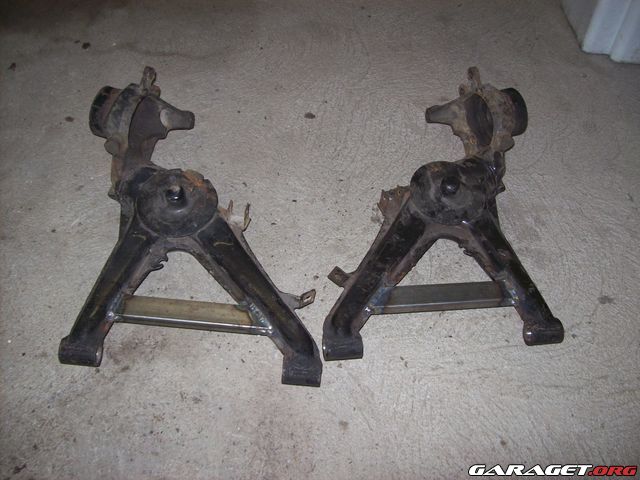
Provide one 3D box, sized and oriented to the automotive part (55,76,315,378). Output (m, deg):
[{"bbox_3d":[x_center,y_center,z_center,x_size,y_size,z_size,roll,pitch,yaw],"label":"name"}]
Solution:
[{"bbox_3d":[-0.225,-0.076,1.191,0.465,0.157,0.642,3,52,-1],"label":"automotive part"}]

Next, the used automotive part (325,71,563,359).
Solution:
[{"bbox_3d":[0.214,-0.095,1.230,0.446,0.157,0.627,-1,52,-4],"label":"used automotive part"}]

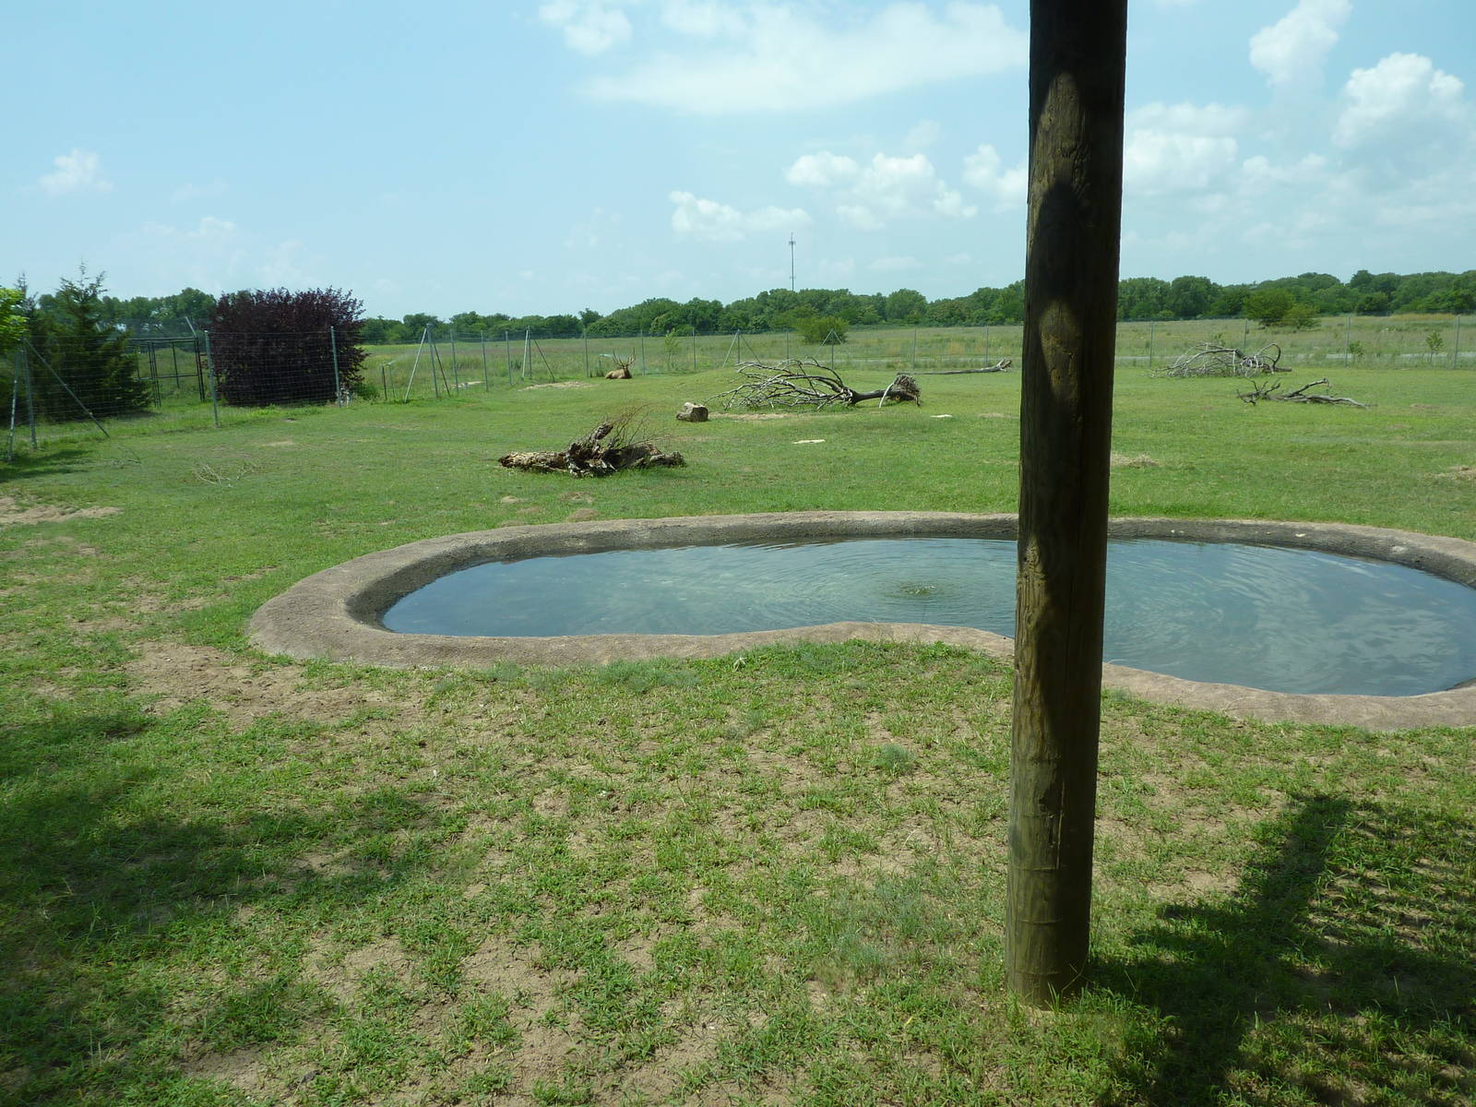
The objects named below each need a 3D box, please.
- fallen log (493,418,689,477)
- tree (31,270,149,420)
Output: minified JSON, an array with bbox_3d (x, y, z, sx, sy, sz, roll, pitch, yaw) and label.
[{"bbox_3d":[-2.044,-1.528,15.039,2.500,0.700,1.050,0,12,6],"label":"fallen log"},{"bbox_3d":[-18.492,-6.015,30.461,2.600,4.100,2.600,-9,14,-32],"label":"tree"}]

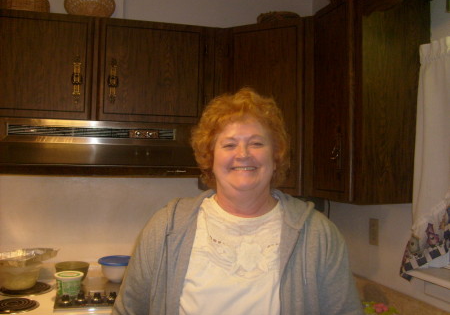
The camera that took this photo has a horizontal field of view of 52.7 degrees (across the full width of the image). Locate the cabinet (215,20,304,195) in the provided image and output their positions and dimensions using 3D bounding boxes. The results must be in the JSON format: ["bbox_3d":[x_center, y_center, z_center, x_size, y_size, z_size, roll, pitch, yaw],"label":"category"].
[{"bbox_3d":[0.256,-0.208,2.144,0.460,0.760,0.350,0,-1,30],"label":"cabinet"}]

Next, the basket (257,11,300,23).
[{"bbox_3d":[0.248,-0.632,2.110,0.210,0.085,0.180,0,-1,30],"label":"basket"}]

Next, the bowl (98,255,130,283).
[{"bbox_3d":[-0.513,0.544,2.180,0.180,0.110,0.180,1,-1,-15],"label":"bowl"}]

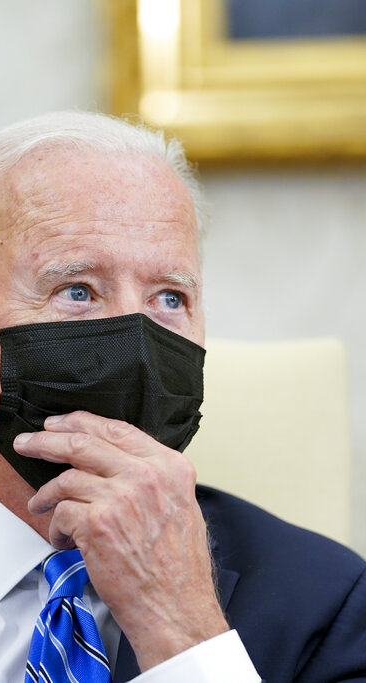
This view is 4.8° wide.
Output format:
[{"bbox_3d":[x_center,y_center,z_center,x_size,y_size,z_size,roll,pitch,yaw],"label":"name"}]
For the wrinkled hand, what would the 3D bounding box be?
[{"bbox_3d":[-0.031,0.113,2.620,0.100,0.165,0.085,-30,-3,-7],"label":"wrinkled hand"}]

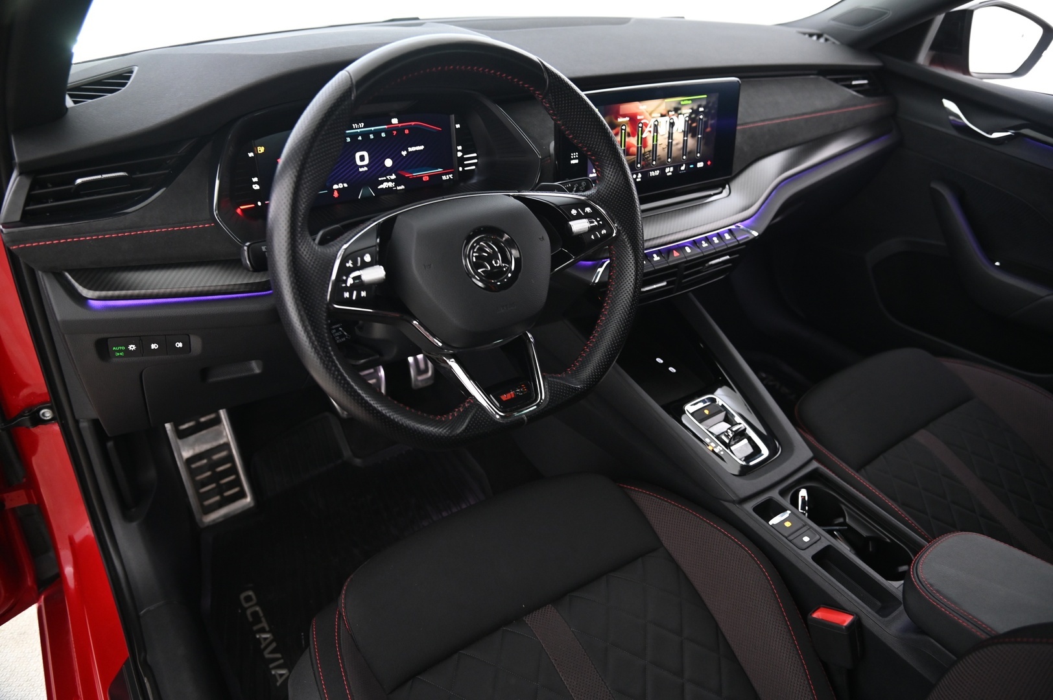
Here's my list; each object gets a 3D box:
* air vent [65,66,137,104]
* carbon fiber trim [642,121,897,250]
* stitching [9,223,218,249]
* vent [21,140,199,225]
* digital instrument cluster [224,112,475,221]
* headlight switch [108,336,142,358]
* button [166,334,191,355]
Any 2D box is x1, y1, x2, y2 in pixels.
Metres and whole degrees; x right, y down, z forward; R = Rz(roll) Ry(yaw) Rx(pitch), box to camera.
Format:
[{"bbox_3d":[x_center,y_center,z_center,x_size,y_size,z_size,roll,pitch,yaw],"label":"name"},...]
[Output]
[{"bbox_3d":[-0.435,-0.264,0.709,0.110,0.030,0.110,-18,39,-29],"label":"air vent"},{"bbox_3d":[0.432,-0.286,1.119,0.770,0.080,0.180,-18,39,-29],"label":"carbon fiber trim"},{"bbox_3d":[-0.416,-0.119,0.716,0.187,0.012,0.012,-18,39,-29],"label":"stitching"},{"bbox_3d":[-0.417,-0.174,0.710,0.180,0.078,0.048,-18,34,-29],"label":"vent"},{"bbox_3d":[-0.196,-0.223,0.828,0.300,0.105,0.035,-18,27,-29],"label":"digital instrument cluster"},{"bbox_3d":[-0.414,-0.004,0.723,0.031,0.025,0.015,-11,36,-21],"label":"headlight switch"},{"bbox_3d":[-0.369,-0.005,0.748,0.024,0.024,0.014,-11,36,-21],"label":"button"}]

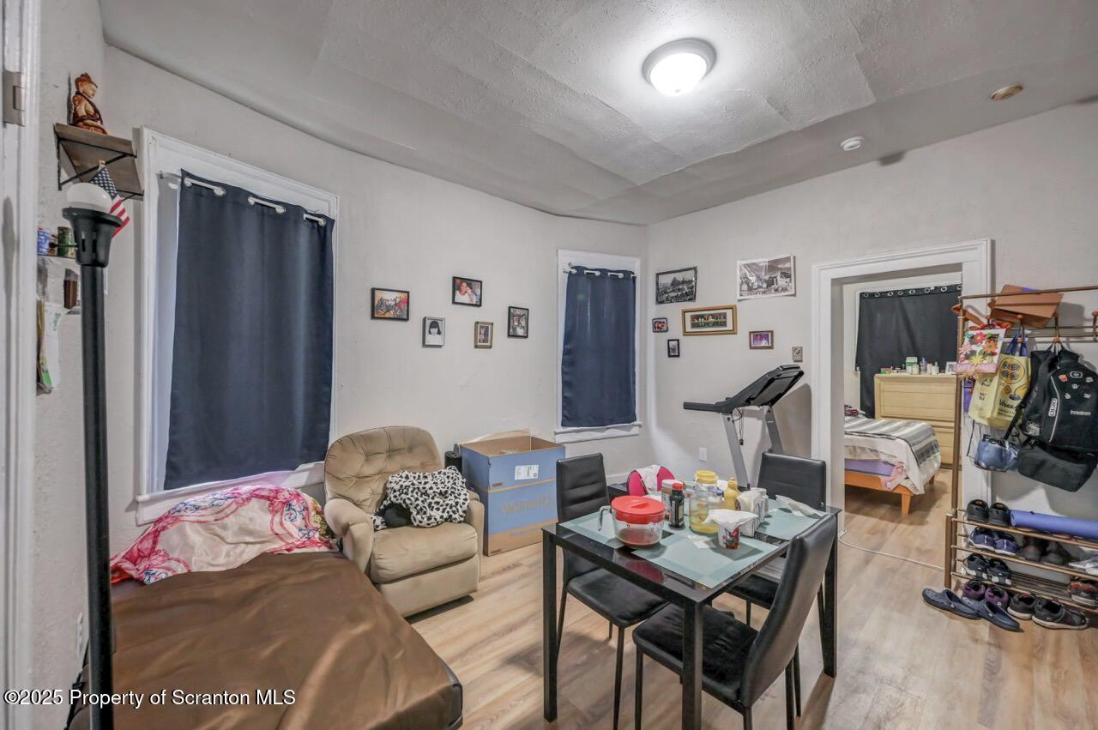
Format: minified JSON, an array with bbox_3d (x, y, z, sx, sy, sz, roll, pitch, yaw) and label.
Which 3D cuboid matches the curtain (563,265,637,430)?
[{"bbox_3d":[0.506,-0.183,4.341,0.810,1.590,0.075,0,0,-19],"label":"curtain"}]

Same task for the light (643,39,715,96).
[{"bbox_3d":[0.645,-1.425,2.120,0.355,0.130,0.355,0,0,0],"label":"light"}]

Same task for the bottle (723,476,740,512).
[{"bbox_3d":[0.771,0.564,1.800,0.064,0.182,0.055,0,0,26],"label":"bottle"}]

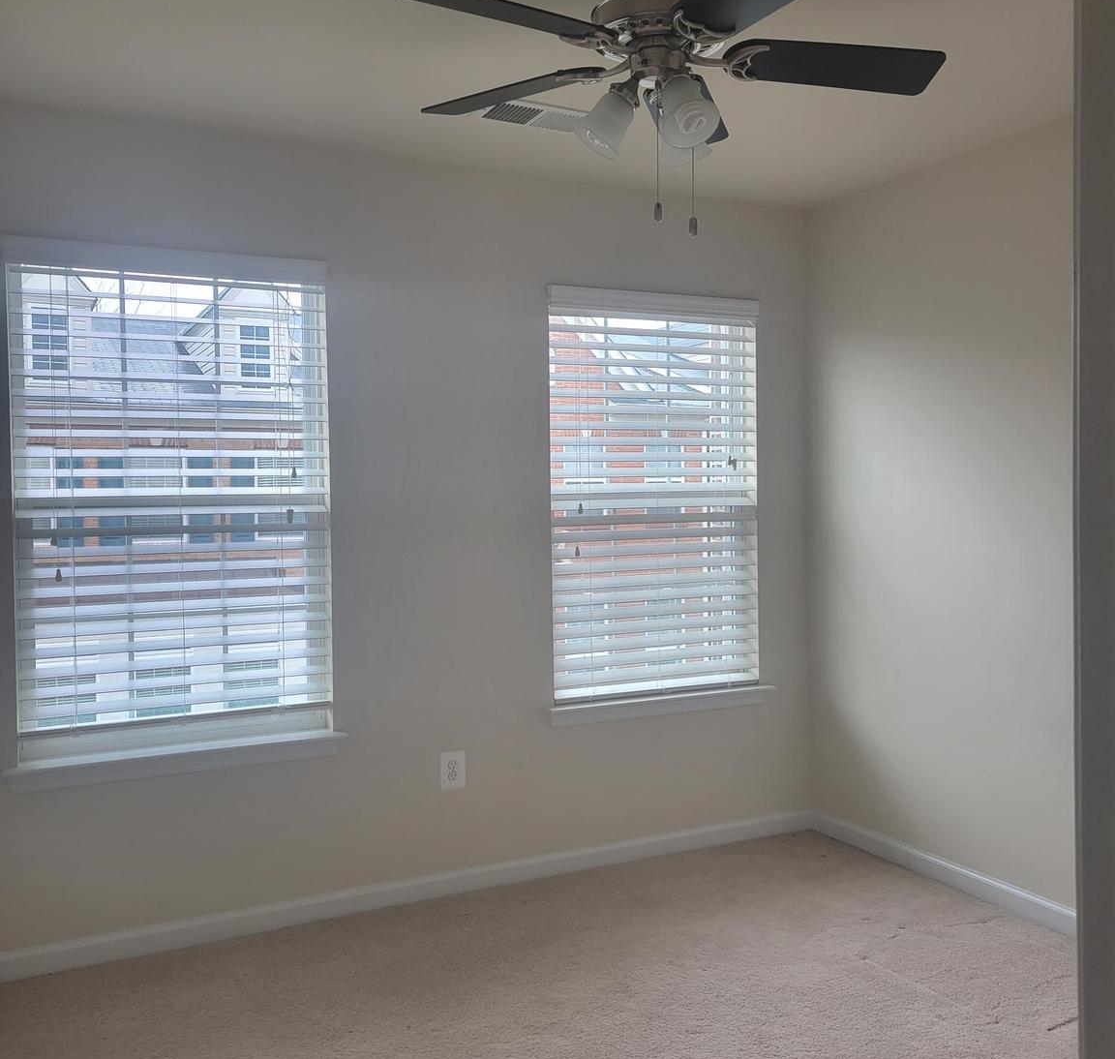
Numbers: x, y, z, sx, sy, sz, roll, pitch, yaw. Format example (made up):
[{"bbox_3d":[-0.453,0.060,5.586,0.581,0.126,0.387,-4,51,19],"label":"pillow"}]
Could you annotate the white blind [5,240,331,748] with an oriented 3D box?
[{"bbox_3d":[-1.126,-0.131,3.324,0.900,1.395,0.070,-2,2,-27],"label":"white blind"}]

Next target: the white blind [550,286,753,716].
[{"bbox_3d":[0.368,-0.130,4.088,0.890,1.450,0.070,-2,2,-27],"label":"white blind"}]

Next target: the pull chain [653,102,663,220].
[{"bbox_3d":[0.200,-0.729,2.212,0.016,0.240,0.016,-2,2,-27],"label":"pull chain"}]

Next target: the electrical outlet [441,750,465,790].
[{"bbox_3d":[-0.345,0.806,3.733,0.083,0.123,0.010,-2,2,-27],"label":"electrical outlet"}]

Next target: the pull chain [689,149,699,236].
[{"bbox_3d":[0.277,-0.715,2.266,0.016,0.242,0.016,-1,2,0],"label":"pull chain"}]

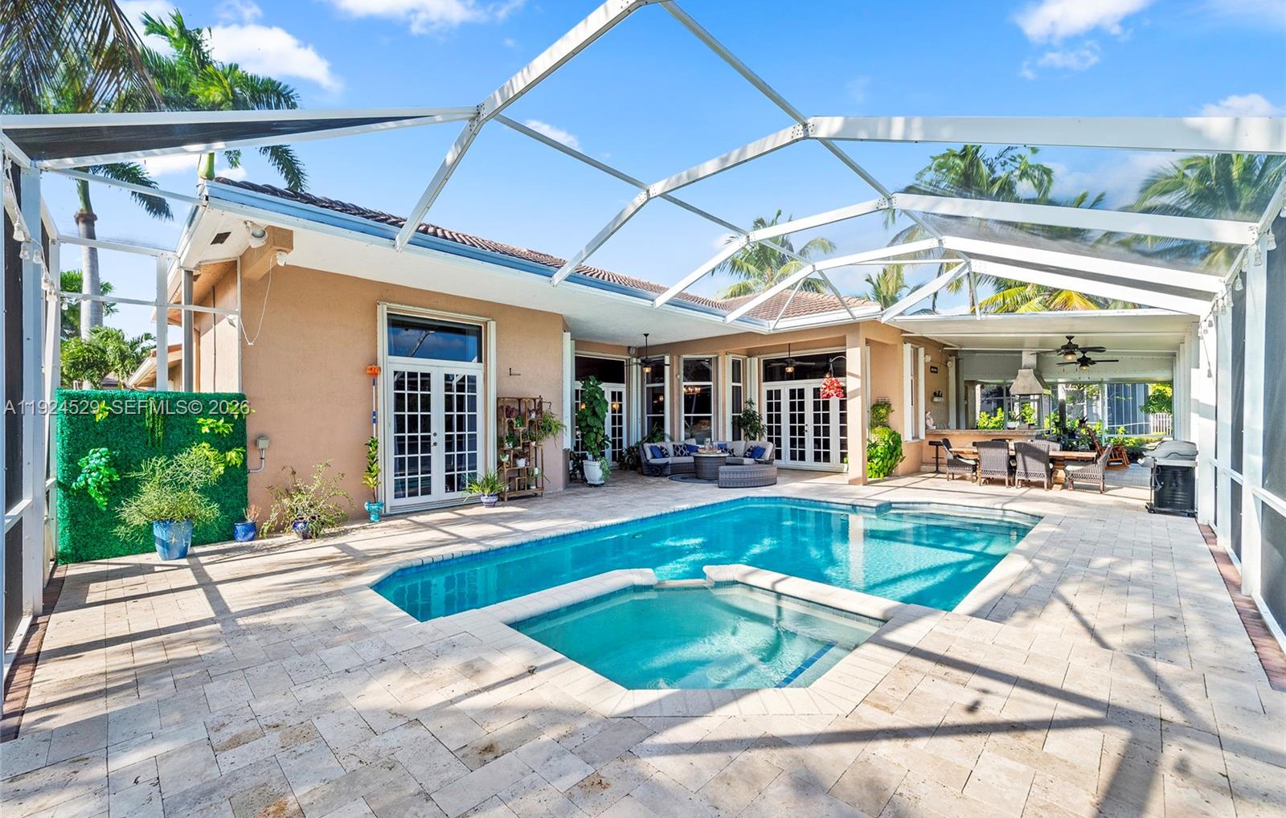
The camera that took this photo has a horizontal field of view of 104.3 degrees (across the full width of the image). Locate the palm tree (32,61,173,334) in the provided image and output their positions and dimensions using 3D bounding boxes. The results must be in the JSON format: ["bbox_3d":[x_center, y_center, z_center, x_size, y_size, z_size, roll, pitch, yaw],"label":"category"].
[{"bbox_3d":[-11.968,-2.937,11.132,2.700,9.500,2.700,0,-1,-45],"label":"palm tree"}]

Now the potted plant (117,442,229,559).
[{"bbox_3d":[-5.310,1.034,5.671,0.930,1.300,0.880,1,-1,-43],"label":"potted plant"}]

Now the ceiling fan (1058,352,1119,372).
[{"bbox_3d":[11.480,-1.248,12.991,1.300,0.500,1.300,-1,-1,45],"label":"ceiling fan"}]

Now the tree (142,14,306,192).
[{"bbox_3d":[-13.754,-5.490,16.039,4.600,14.520,4.600,0,0,0],"label":"tree"}]

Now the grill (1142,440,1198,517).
[{"bbox_3d":[8.577,1.080,8.178,1.080,1.160,0.670,0,-1,-45],"label":"grill"}]

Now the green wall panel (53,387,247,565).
[{"bbox_3d":[-5.911,0.762,6.141,1.660,1.930,0.150,0,-1,-45],"label":"green wall panel"}]

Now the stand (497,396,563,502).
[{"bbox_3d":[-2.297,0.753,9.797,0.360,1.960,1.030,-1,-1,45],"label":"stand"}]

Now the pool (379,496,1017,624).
[{"bbox_3d":[1.844,2.356,6.590,4.510,1.300,8.860,0,-1,45],"label":"pool"}]

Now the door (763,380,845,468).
[{"bbox_3d":[4.716,0.441,14.272,2.850,2.420,0.120,-1,-1,45],"label":"door"}]

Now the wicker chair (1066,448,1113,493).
[{"bbox_3d":[9.427,1.254,10.570,0.740,0.960,0.600,0,-1,45],"label":"wicker chair"}]

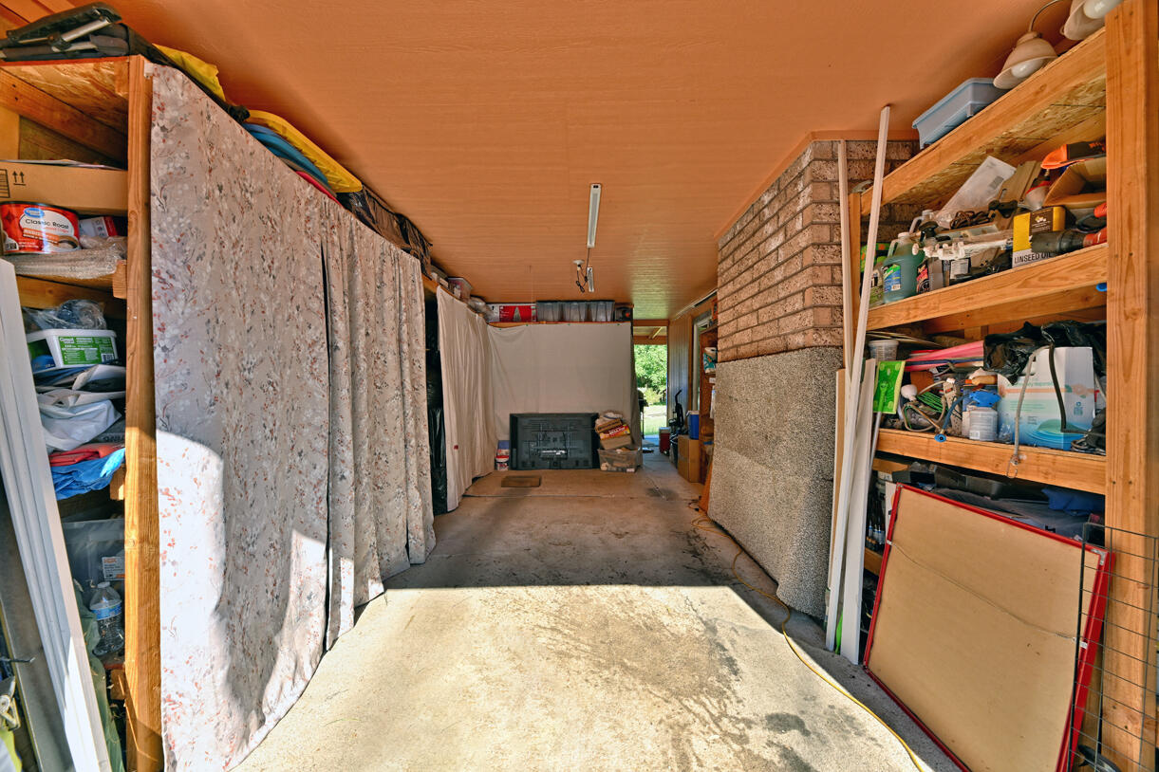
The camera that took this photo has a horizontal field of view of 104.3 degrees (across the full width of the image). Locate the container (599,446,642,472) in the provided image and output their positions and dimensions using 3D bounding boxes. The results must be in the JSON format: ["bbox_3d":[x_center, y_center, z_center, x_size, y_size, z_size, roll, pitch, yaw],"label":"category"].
[{"bbox_3d":[0.553,1.008,6.160,0.540,0.285,0.420,0,0,13],"label":"container"}]

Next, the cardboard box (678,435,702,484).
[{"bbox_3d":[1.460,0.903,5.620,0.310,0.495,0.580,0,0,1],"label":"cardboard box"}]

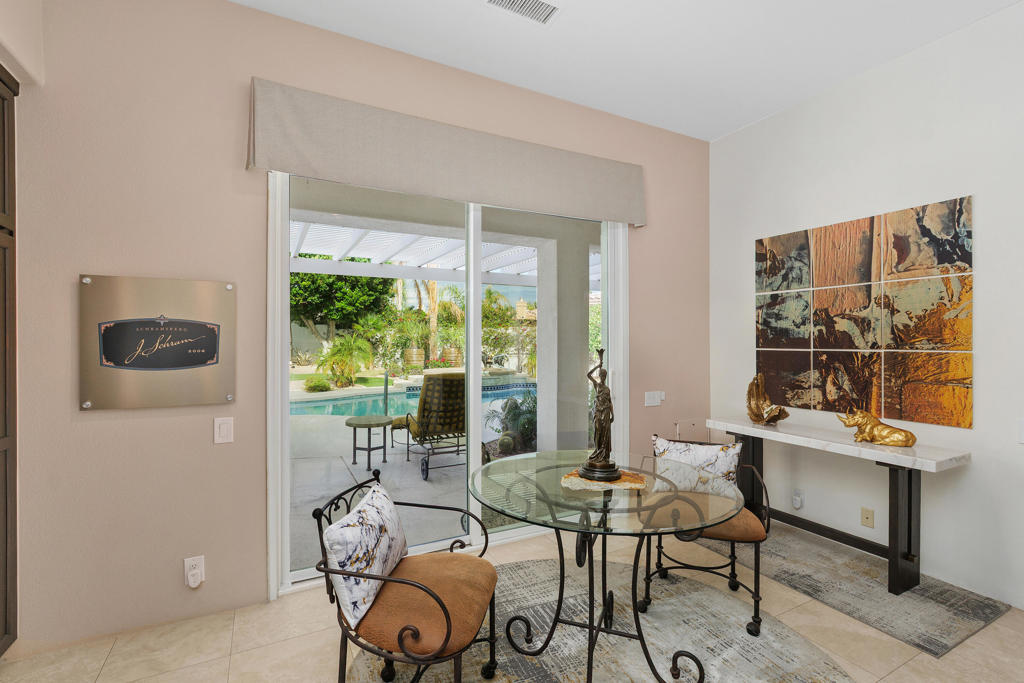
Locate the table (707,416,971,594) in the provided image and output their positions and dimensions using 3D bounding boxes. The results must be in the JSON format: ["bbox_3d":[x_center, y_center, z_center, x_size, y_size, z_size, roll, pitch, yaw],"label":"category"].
[{"bbox_3d":[1.903,0.954,2.861,0.366,0.751,1.323,0,0,-27],"label":"table"}]

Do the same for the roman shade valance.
[{"bbox_3d":[-0.176,-1.057,2.823,2.514,0.444,0.127,0,0,-27],"label":"roman shade valance"}]

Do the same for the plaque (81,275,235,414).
[{"bbox_3d":[-1.629,0.007,2.129,0.585,0.598,0.030,0,0,-27],"label":"plaque"}]

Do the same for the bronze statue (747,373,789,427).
[{"bbox_3d":[1.797,0.406,3.199,0.190,0.350,0.230,0,0,-27],"label":"bronze statue"}]

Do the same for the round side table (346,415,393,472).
[{"bbox_3d":[-1.596,1.127,5.098,0.526,0.485,0.526,0,0,0],"label":"round side table"}]

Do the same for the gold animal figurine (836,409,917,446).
[{"bbox_3d":[2.066,0.499,2.583,0.358,0.159,0.151,0,0,41],"label":"gold animal figurine"}]

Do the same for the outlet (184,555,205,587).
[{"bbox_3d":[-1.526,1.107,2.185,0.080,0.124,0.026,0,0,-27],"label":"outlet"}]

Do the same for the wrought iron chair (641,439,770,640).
[{"bbox_3d":[0.972,0.930,2.355,0.580,0.800,0.550,0,0,20],"label":"wrought iron chair"}]

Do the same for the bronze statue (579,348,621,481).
[{"bbox_3d":[0.355,0.282,1.824,0.172,0.505,0.172,0,0,18],"label":"bronze statue"}]

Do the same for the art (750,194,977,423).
[{"bbox_3d":[2.155,-0.151,2.946,0.024,1.237,1.223,0,0,-27],"label":"art"}]

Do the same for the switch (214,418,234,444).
[{"bbox_3d":[-1.420,0.442,2.246,0.078,0.124,0.013,0,0,-27],"label":"switch"}]

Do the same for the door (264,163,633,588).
[{"bbox_3d":[-0.215,0.150,2.942,2.403,2.360,0.130,0,0,-27],"label":"door"}]

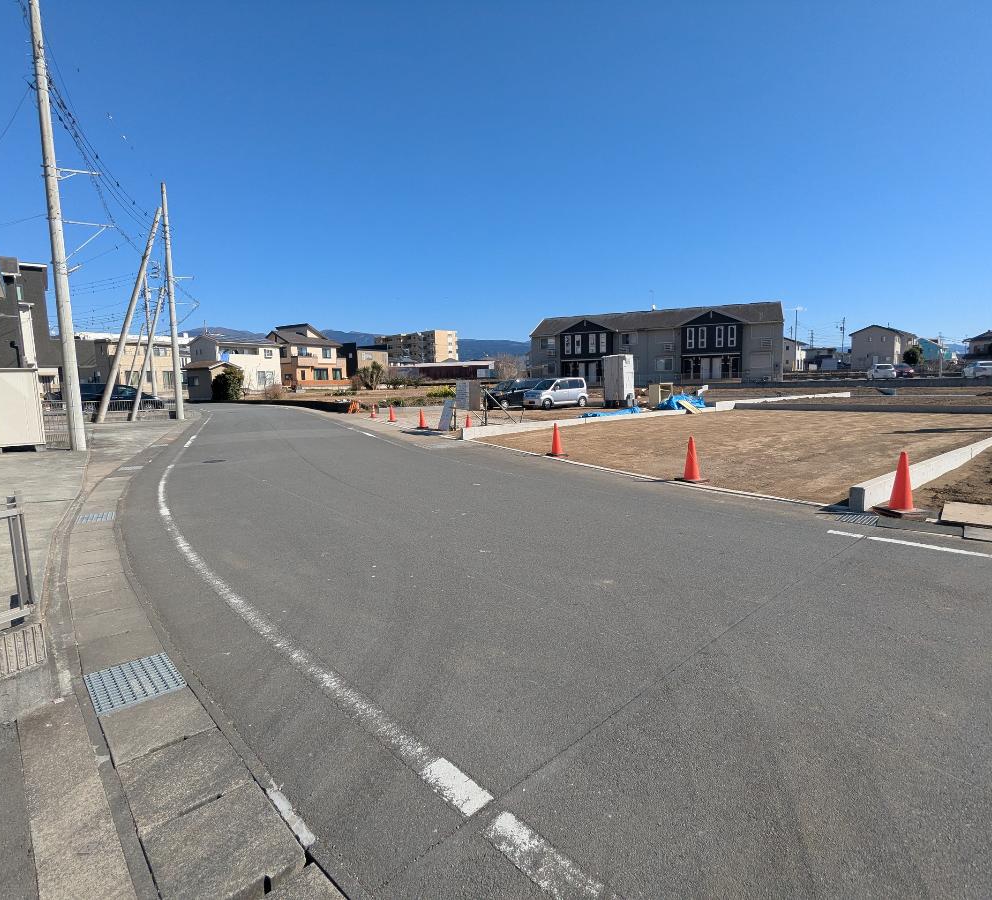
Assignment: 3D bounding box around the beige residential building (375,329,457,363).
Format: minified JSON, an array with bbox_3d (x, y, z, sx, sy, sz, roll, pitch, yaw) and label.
[{"bbox_3d":[-30.177,-33.636,202.184,34.700,16.600,10.300,5,9,42],"label":"beige residential building"}]

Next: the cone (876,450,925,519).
[{"bbox_3d":[4.737,0.387,6.459,0.380,0.700,0.380,-2,7,-8],"label":"cone"}]

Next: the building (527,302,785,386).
[{"bbox_3d":[17.796,-11.519,63.020,26.200,8.850,9.000,2,7,24],"label":"building"}]

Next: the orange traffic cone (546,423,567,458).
[{"bbox_3d":[1.321,-0.221,12.043,0.380,0.700,0.380,-5,7,-24],"label":"orange traffic cone"}]

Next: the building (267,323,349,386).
[{"bbox_3d":[-27.409,-13.240,79.883,6.600,9.000,9.000,3,8,31],"label":"building"}]

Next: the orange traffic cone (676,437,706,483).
[{"bbox_3d":[3.041,0.143,8.601,0.380,0.700,0.380,-5,7,-24],"label":"orange traffic cone"}]

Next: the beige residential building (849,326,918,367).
[{"bbox_3d":[64.304,-16.745,91.903,7.600,7.800,7.200,-7,9,-36],"label":"beige residential building"}]

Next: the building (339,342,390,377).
[{"bbox_3d":[-22.686,-14.136,92.238,6.000,7.000,7.300,3,8,33],"label":"building"}]

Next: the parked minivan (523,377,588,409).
[{"bbox_3d":[3.237,-3.093,29.900,3.450,1.580,1.500,-7,9,-36],"label":"parked minivan"}]

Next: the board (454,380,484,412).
[{"bbox_3d":[-0.892,-1.778,18.200,0.080,0.950,1.450,-8,9,-41],"label":"board"}]

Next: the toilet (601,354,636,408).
[{"bbox_3d":[6.001,-3.367,27.233,0.900,2.500,1.450,-7,9,-36],"label":"toilet"}]

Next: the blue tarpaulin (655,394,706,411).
[{"bbox_3d":[7.961,-2.062,24.000,2.200,0.580,1.200,-7,9,-36],"label":"blue tarpaulin"}]

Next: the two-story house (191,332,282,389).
[{"bbox_3d":[-32.826,-10.752,70.076,6.400,7.150,8.900,3,8,33],"label":"two-story house"}]

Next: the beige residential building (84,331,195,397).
[{"bbox_3d":[-42.922,-9.717,66.032,6.300,6.900,8.800,3,8,31],"label":"beige residential building"}]

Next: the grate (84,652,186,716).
[{"bbox_3d":[-2.014,1.311,3.095,0.402,0.050,0.530,-7,9,-42],"label":"grate"}]

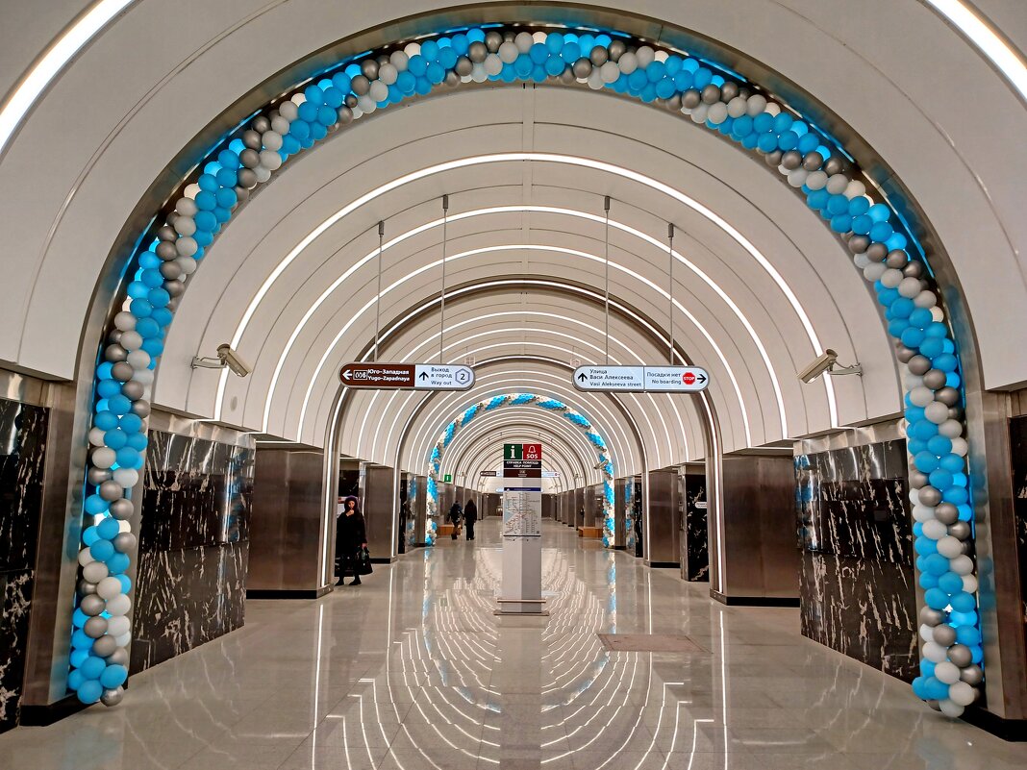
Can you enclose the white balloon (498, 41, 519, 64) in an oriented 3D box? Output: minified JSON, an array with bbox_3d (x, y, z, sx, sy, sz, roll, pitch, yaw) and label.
[{"bbox_3d":[-0.039,-2.901,6.737,0.170,0.170,0.179,1,-9,0],"label":"white balloon"}]

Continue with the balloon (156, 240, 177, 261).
[{"bbox_3d":[-2.901,-1.122,6.451,0.173,0.173,0.173,1,-9,0],"label":"balloon"}]

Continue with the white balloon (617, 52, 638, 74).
[{"bbox_3d":[0.995,-2.784,6.677,0.178,0.178,0.178,0,-9,0],"label":"white balloon"}]

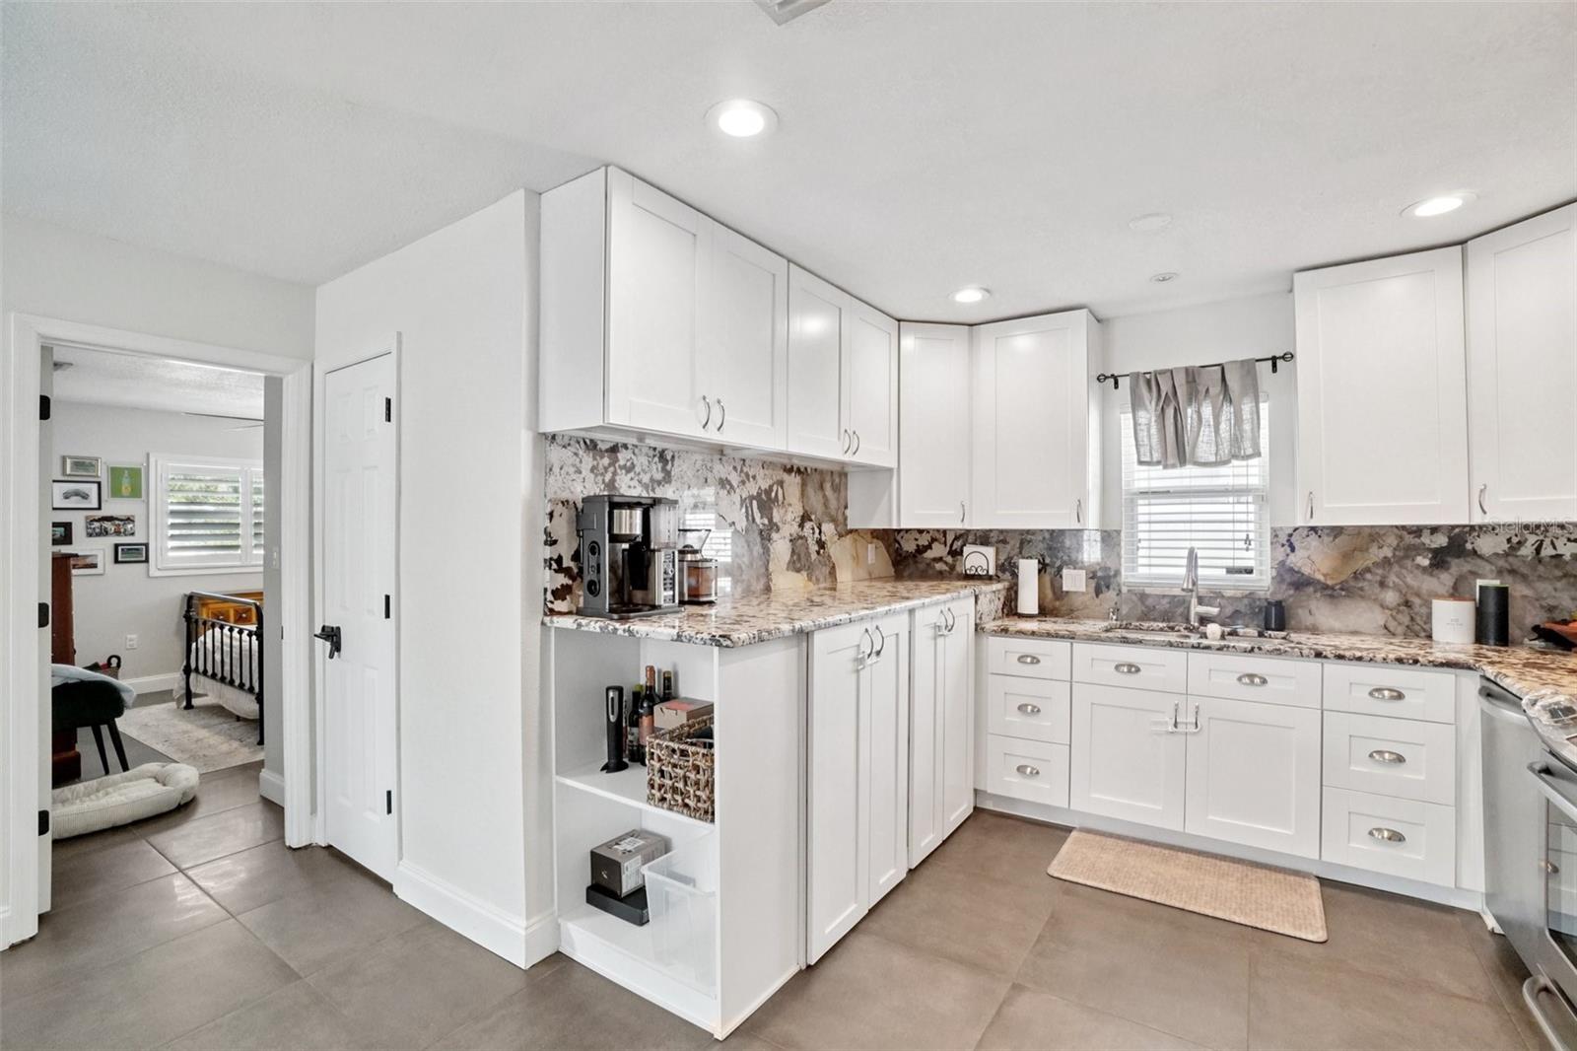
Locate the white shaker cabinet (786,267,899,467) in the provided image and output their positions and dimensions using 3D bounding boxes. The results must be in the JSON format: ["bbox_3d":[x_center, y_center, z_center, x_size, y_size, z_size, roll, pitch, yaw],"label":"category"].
[{"bbox_3d":[0.154,-0.676,3.134,0.325,0.760,0.930,-1,-1,37],"label":"white shaker cabinet"}]

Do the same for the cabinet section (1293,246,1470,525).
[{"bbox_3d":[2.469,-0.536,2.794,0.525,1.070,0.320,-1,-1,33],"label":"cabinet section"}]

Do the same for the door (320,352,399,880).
[{"bbox_3d":[-1.759,0.374,2.706,0.575,2.030,0.045,-1,-1,33],"label":"door"}]

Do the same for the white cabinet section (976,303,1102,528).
[{"bbox_3d":[1.216,-0.514,3.326,0.555,1.055,0.020,0,0,29],"label":"white cabinet section"}]

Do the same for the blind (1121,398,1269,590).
[{"bbox_3d":[1.991,-0.136,3.238,0.620,0.930,0.090,-1,-1,33],"label":"blind"}]

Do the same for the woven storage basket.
[{"bbox_3d":[-0.223,0.722,1.998,0.255,0.205,0.310,-1,-1,33],"label":"woven storage basket"}]

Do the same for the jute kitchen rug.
[{"bbox_3d":[1.537,1.366,2.572,0.850,0.016,0.490,-1,-1,33],"label":"jute kitchen rug"}]

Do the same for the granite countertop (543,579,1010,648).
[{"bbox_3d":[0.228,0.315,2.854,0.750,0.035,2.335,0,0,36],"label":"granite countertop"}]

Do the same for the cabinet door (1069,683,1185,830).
[{"bbox_3d":[1.478,0.995,2.872,0.447,0.577,0.022,0,0,30],"label":"cabinet door"}]

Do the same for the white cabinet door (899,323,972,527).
[{"bbox_3d":[0.754,-0.510,3.392,0.395,1.053,0.025,0,-1,-10],"label":"white cabinet door"}]

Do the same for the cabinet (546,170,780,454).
[{"bbox_3d":[-0.392,-0.672,2.364,0.333,0.764,0.884,0,0,36],"label":"cabinet"}]

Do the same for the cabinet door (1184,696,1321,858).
[{"bbox_3d":[1.867,0.999,2.651,0.442,0.574,0.020,0,0,29],"label":"cabinet door"}]

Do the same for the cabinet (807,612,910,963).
[{"bbox_3d":[0.027,0.858,2.502,0.610,1.050,0.670,0,0,36],"label":"cabinet"}]

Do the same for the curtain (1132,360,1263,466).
[{"bbox_3d":[1.957,-0.529,3.173,0.550,0.490,0.080,-1,-1,33],"label":"curtain"}]

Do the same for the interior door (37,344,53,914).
[{"bbox_3d":[-2.942,0.360,2.543,0.740,2.020,0.035,0,0,35],"label":"interior door"}]

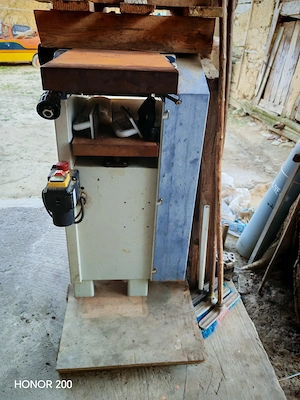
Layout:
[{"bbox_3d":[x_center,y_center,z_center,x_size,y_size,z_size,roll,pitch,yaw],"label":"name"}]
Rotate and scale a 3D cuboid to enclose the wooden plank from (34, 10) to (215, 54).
[{"bbox_3d":[-0.090,-0.671,1.260,0.702,0.127,0.035,0,30,-5],"label":"wooden plank"}]

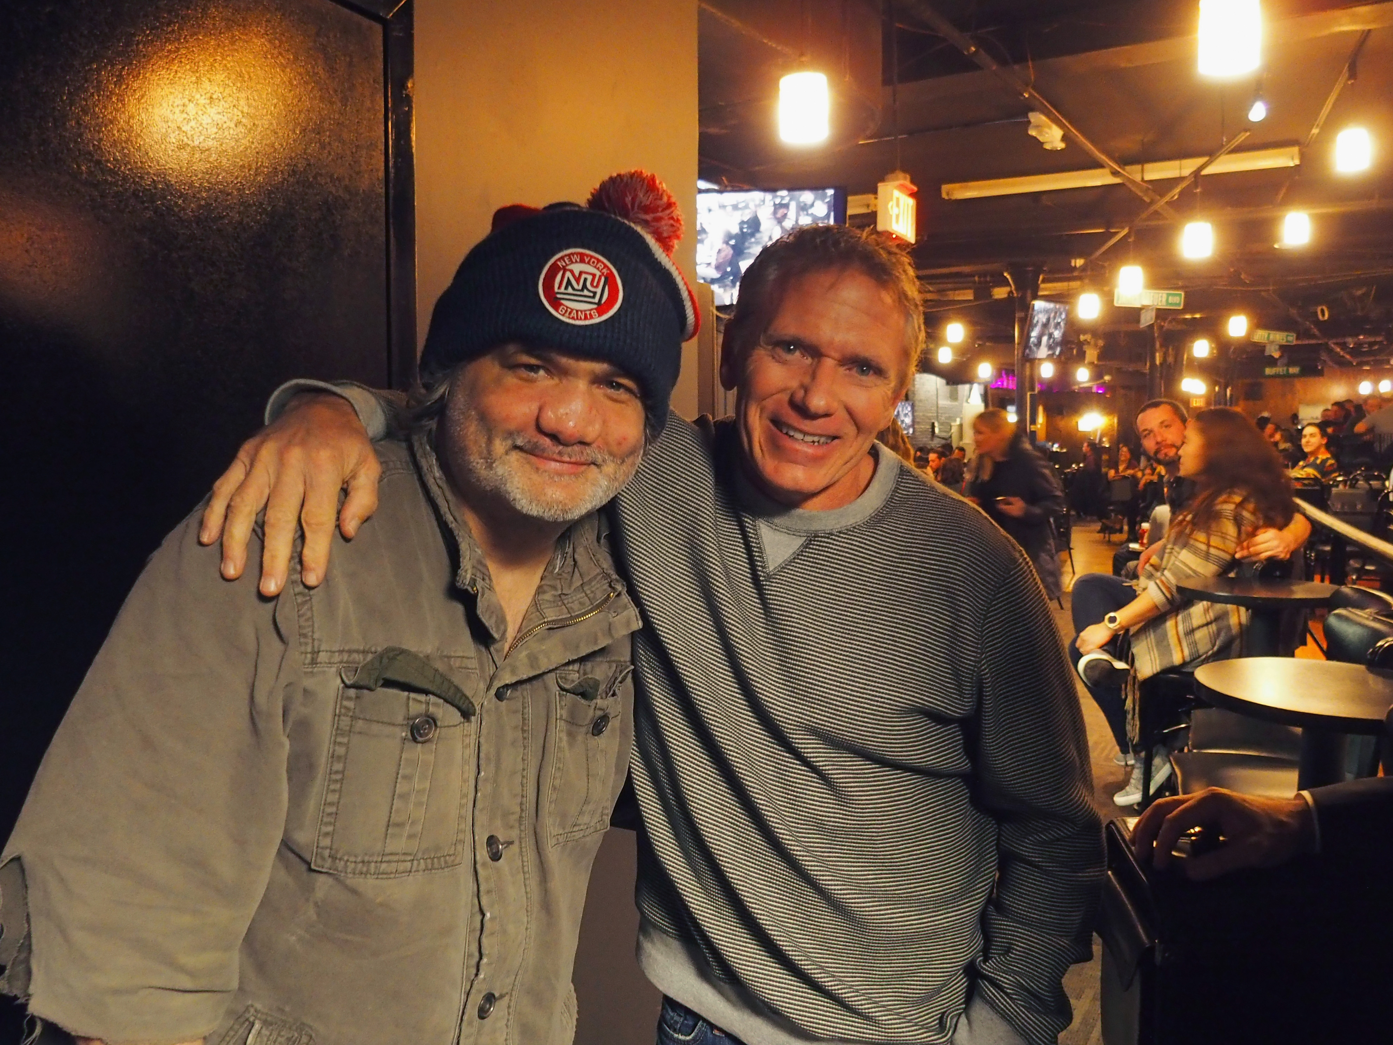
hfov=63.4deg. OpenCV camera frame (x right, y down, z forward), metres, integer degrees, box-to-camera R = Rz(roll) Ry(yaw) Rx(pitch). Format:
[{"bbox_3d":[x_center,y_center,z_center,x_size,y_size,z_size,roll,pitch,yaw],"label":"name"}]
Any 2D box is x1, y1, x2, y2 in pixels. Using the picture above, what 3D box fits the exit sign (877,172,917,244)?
[{"bbox_3d":[0.811,-1.270,4.550,0.085,0.235,0.305,4,7,30],"label":"exit sign"}]

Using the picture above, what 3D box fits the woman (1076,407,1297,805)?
[{"bbox_3d":[1.720,0.267,3.980,0.740,1.320,0.540,2,7,17],"label":"woman"}]

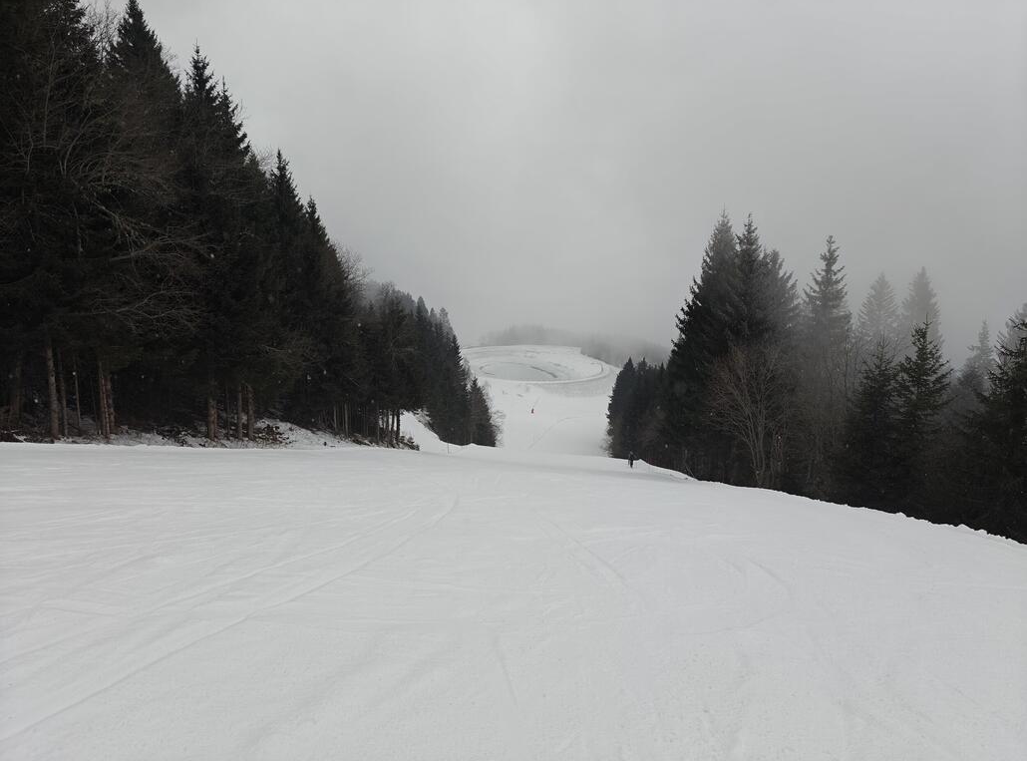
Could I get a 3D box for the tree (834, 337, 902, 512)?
[{"bbox_3d":[16.400,2.209,31.401,3.400,8.110,3.400,5,10,28],"label":"tree"}]

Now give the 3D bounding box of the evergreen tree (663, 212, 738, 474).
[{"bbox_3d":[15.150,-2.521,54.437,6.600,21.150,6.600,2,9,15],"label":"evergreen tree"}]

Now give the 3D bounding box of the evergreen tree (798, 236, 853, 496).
[{"bbox_3d":[28.846,-0.757,63.184,5.400,24.580,5.400,4,9,24],"label":"evergreen tree"}]

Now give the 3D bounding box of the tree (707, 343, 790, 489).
[{"bbox_3d":[14.960,2.321,43.300,5.400,9.480,5.400,3,9,19],"label":"tree"}]

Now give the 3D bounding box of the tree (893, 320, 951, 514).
[{"bbox_3d":[17.609,1.743,29.363,3.100,8.620,3.100,5,10,31],"label":"tree"}]

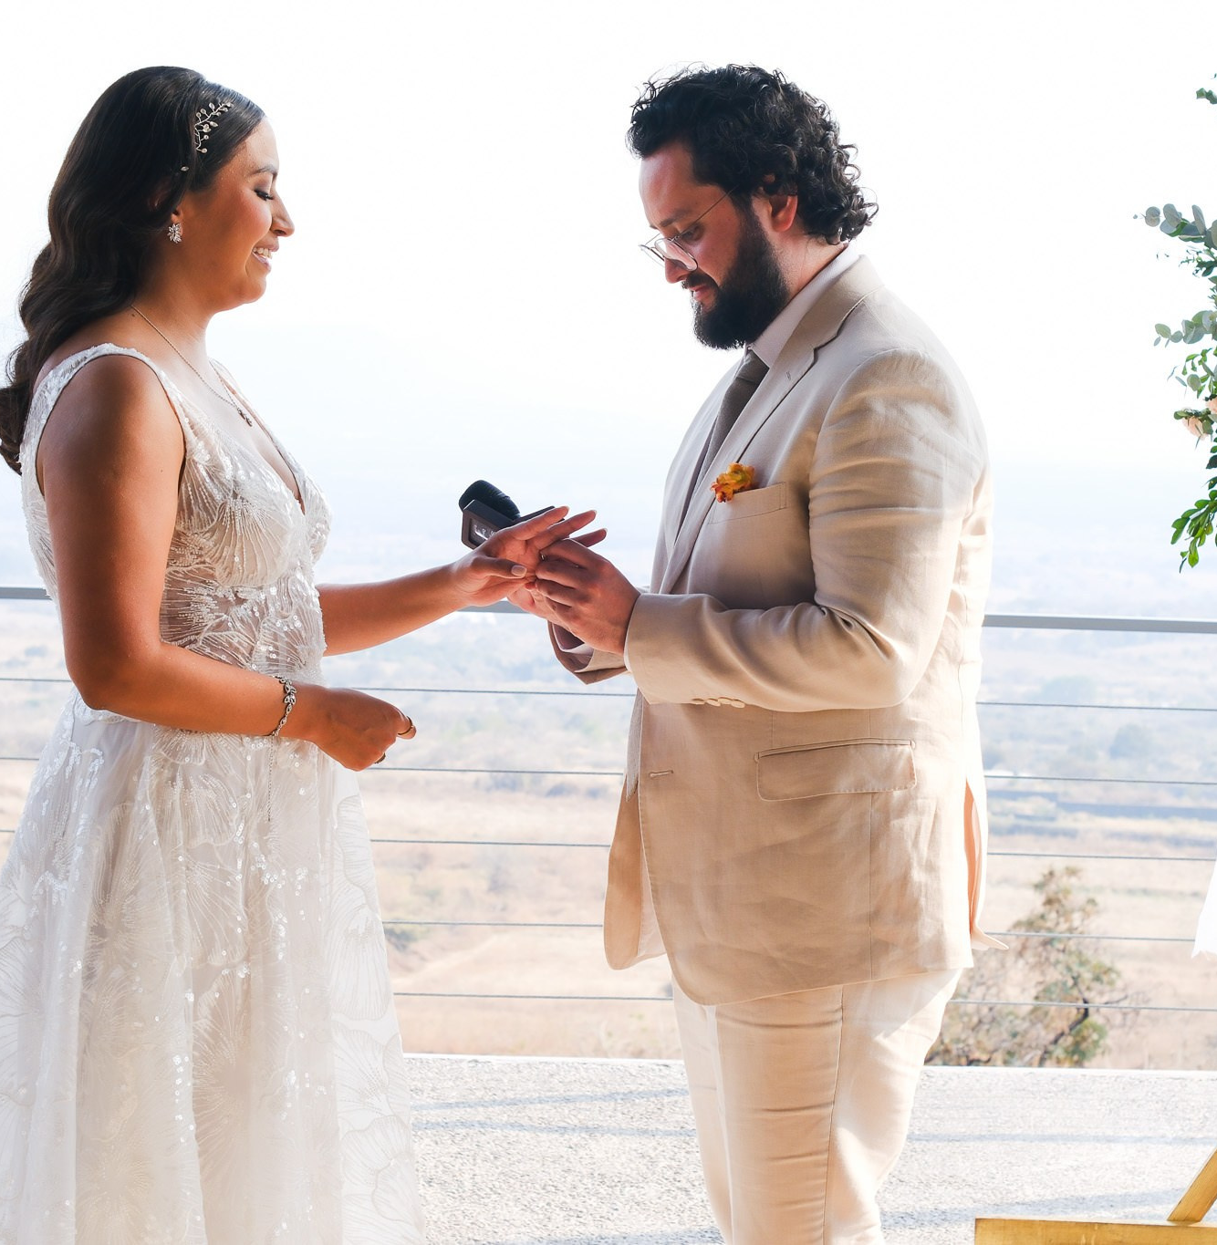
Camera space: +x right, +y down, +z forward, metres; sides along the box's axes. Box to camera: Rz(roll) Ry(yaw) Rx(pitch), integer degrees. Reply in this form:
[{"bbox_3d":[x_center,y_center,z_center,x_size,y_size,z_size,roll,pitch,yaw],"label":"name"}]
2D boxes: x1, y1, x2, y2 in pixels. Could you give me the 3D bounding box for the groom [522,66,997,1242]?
[{"bbox_3d":[0.165,0.269,1.861,0.540,1.740,0.560,0,6,-16],"label":"groom"}]

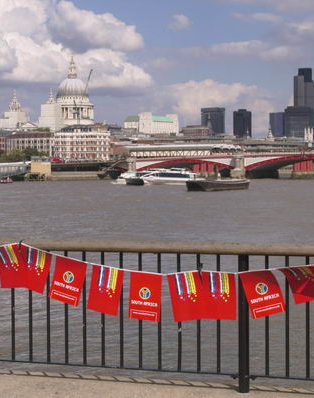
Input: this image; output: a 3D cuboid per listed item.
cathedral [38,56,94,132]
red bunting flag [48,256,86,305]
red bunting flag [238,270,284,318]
[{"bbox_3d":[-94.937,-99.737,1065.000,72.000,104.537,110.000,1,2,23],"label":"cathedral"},{"bbox_3d":[-0.583,0.532,6.470,0.212,0.300,0.045,11,12,15],"label":"red bunting flag"},{"bbox_3d":[0.640,0.579,6.060,0.215,0.300,0.055,-10,16,20],"label":"red bunting flag"}]

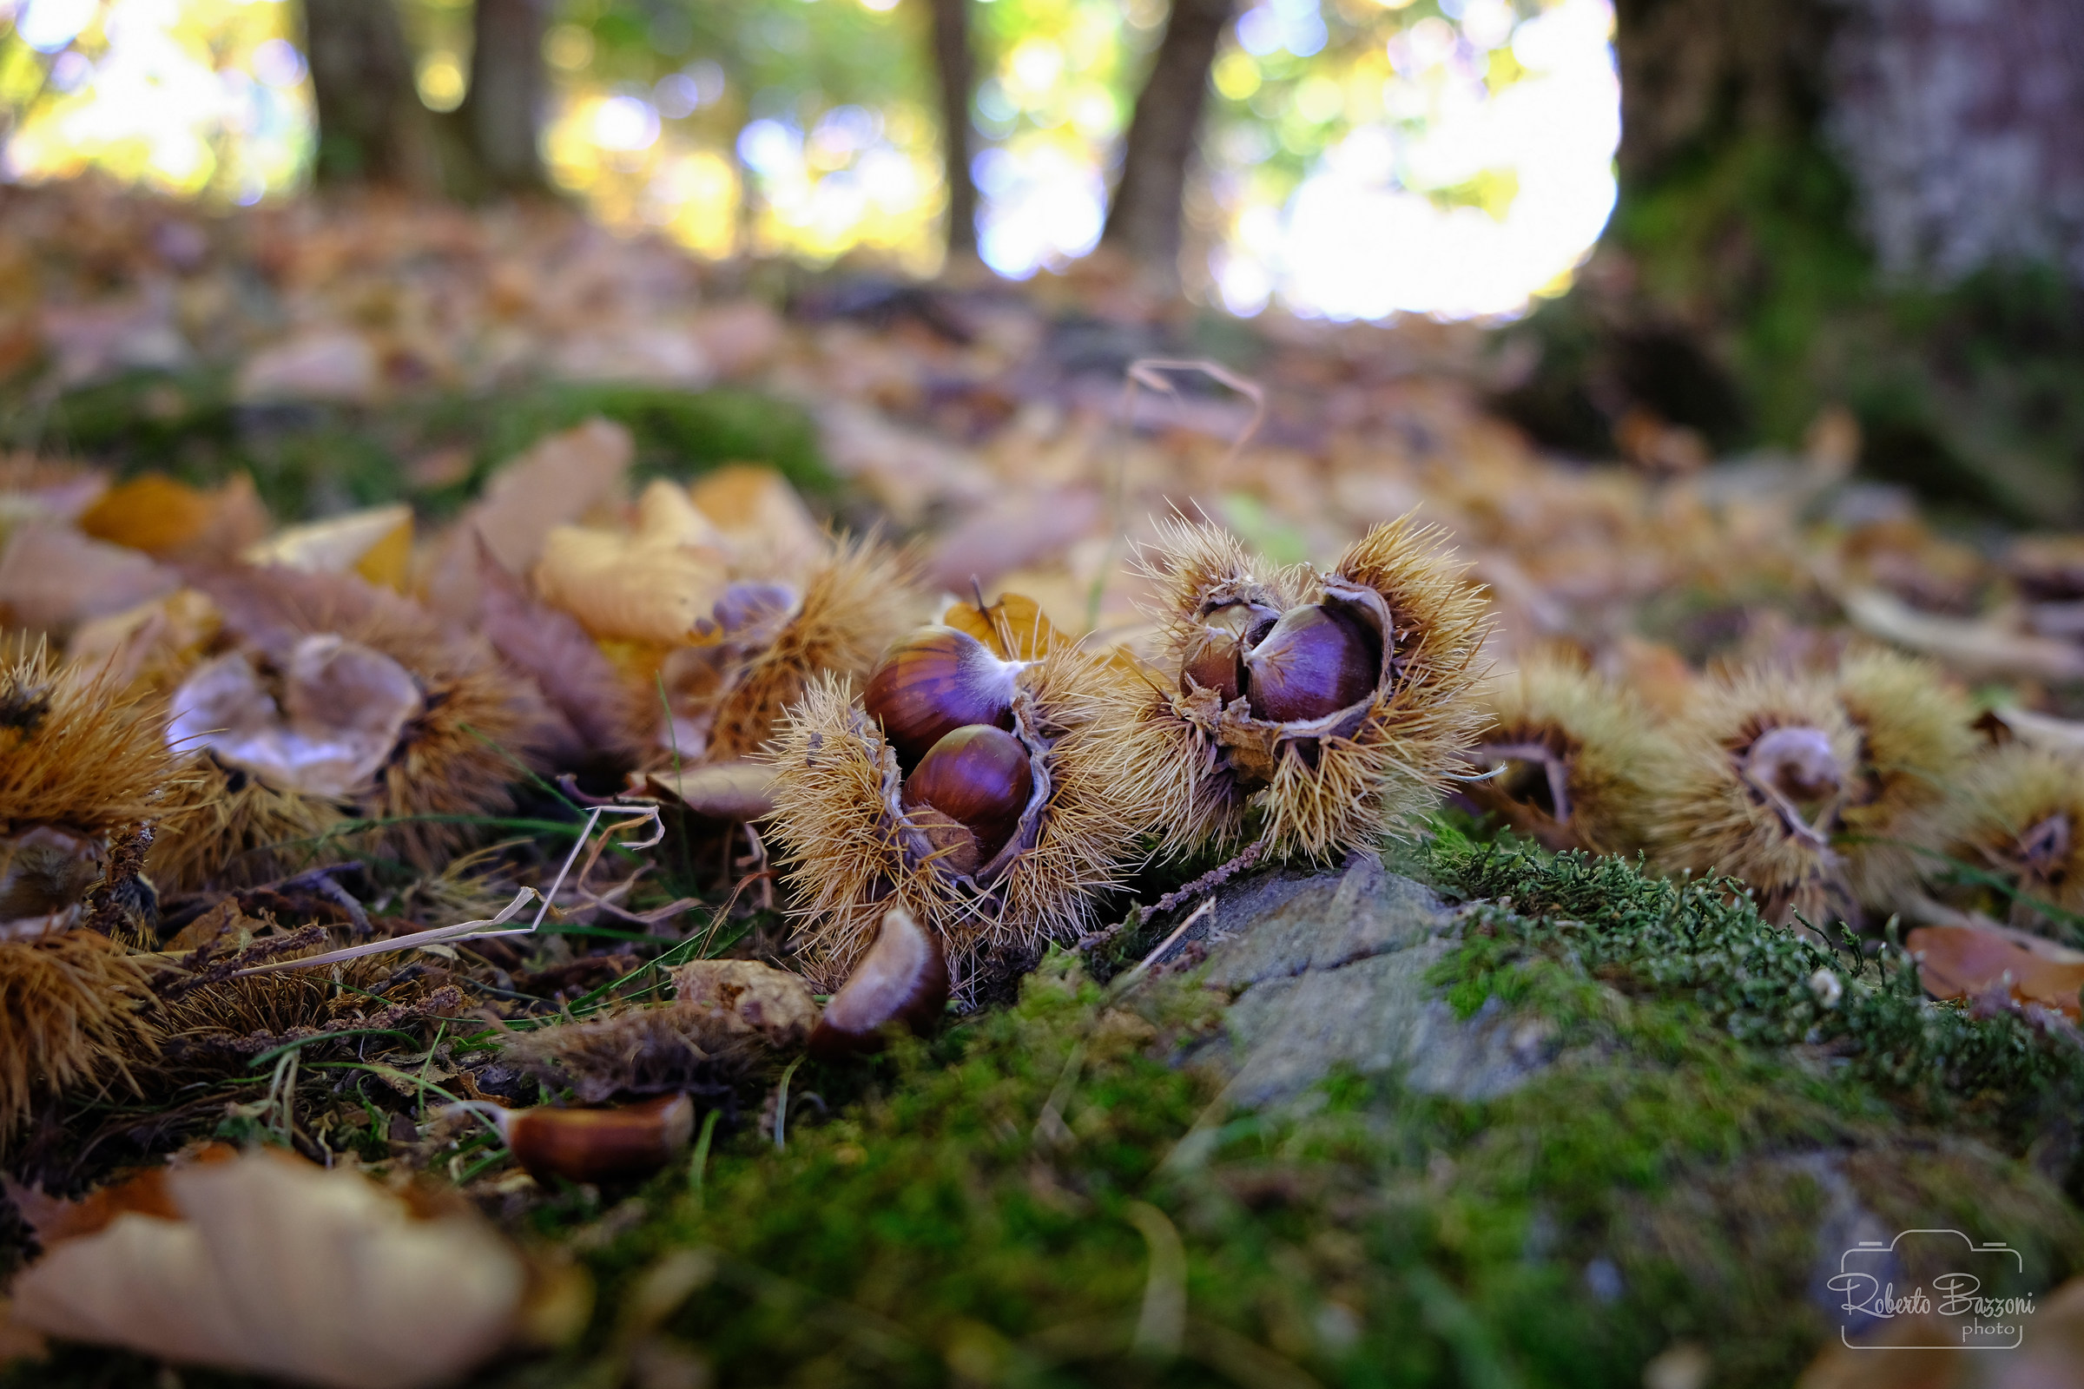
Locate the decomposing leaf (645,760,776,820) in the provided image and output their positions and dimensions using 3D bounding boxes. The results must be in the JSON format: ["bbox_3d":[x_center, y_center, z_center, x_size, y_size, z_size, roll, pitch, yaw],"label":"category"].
[{"bbox_3d":[-0.078,0.023,0.380,0.040,0.015,0.028,0,8,0],"label":"decomposing leaf"}]

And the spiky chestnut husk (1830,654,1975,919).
[{"bbox_3d":[0.236,0.024,0.435,0.054,0.070,0.056,-3,9,-20],"label":"spiky chestnut husk"}]

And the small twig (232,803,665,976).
[{"bbox_3d":[-0.127,0.042,0.333,0.093,0.038,0.030,0,8,0],"label":"small twig"}]

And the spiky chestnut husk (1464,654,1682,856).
[{"bbox_3d":[0.141,0.018,0.420,0.063,0.057,0.058,4,9,25],"label":"spiky chestnut husk"}]

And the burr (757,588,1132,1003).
[{"bbox_3d":[-0.019,0.027,0.333,0.078,0.073,0.066,-1,8,-10],"label":"burr"}]

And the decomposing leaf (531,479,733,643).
[{"bbox_3d":[-0.137,-0.044,0.520,0.066,0.053,0.042,0,12,0],"label":"decomposing leaf"}]

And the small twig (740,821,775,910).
[{"bbox_3d":[-0.064,0.038,0.347,0.009,0.020,0.010,0,8,0],"label":"small twig"}]

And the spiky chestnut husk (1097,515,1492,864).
[{"bbox_3d":[0.060,-0.001,0.372,0.091,0.081,0.072,1,12,3],"label":"spiky chestnut husk"}]

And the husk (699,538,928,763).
[{"bbox_3d":[-0.064,-0.012,0.440,0.062,0.066,0.064,-9,15,-35],"label":"husk"}]

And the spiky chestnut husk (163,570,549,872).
[{"bbox_3d":[-0.182,0.007,0.415,0.100,0.078,0.080,2,12,9],"label":"spiky chestnut husk"}]

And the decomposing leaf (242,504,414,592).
[{"bbox_3d":[-0.238,-0.048,0.520,0.058,0.030,0.038,0,8,0],"label":"decomposing leaf"}]

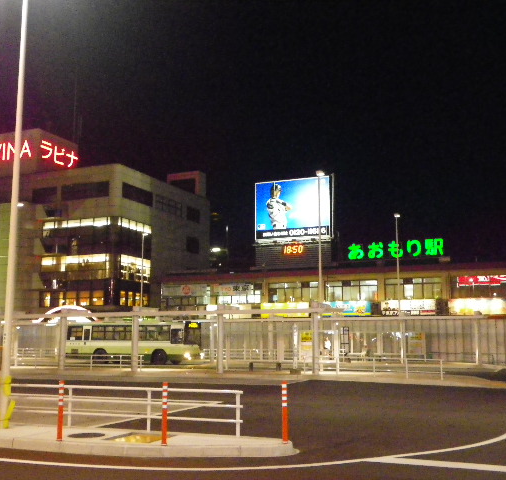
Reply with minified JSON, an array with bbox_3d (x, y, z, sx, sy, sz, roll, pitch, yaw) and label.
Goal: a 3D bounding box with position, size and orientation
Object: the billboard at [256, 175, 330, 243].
[{"bbox_3d":[3.828,-2.829,67.467,7.474,5.600,0.600,-3,-9,23],"label":"billboard"}]

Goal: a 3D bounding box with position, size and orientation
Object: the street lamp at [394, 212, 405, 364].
[{"bbox_3d":[9.779,3.134,48.007,0.360,9.896,0.550,-3,-9,23],"label":"street lamp"}]

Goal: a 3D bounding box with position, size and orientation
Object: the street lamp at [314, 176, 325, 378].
[{"bbox_3d":[3.398,1.493,35.814,0.360,9.955,0.550,-3,-9,23],"label":"street lamp"}]

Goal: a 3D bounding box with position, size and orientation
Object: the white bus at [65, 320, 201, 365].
[{"bbox_3d":[-8.835,7.498,52.636,10.300,3.050,2.490,-3,-9,23],"label":"white bus"}]

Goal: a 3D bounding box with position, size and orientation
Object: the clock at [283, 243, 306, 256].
[{"bbox_3d":[3.832,0.896,66.589,2.164,1.182,0.250,-3,-9,23],"label":"clock"}]

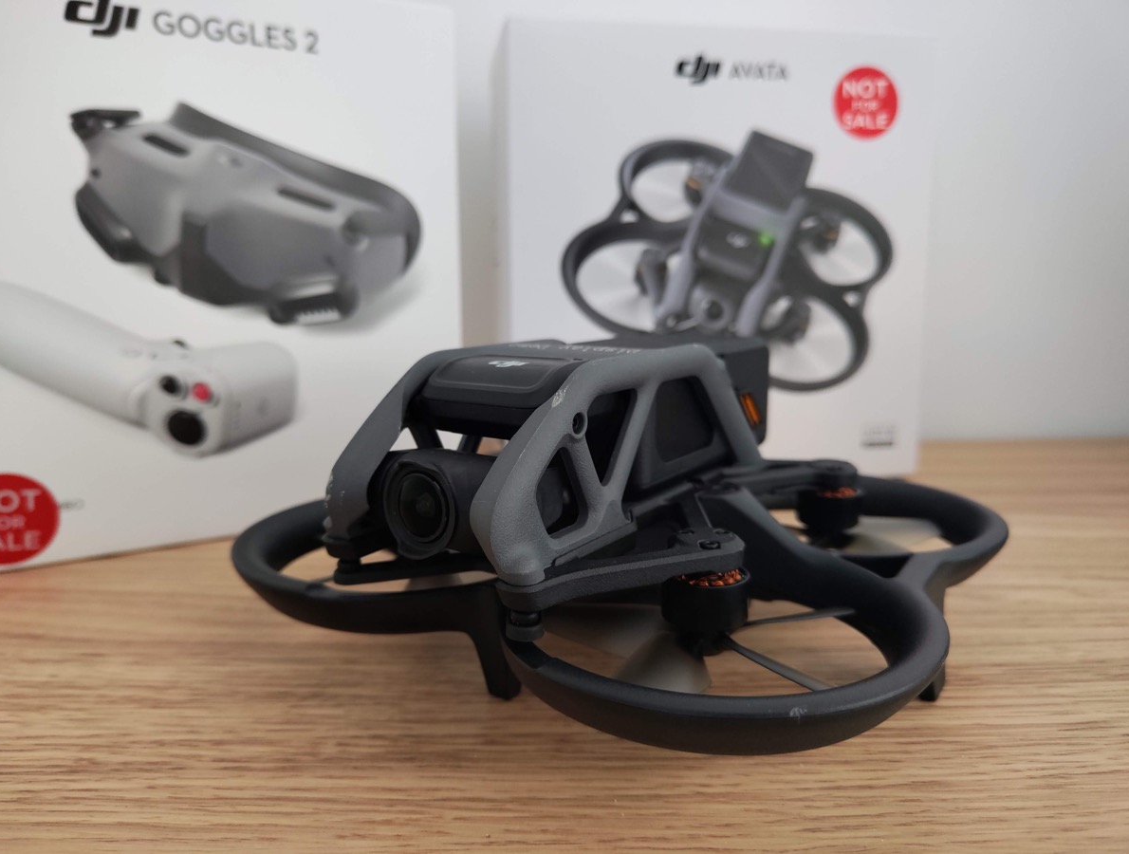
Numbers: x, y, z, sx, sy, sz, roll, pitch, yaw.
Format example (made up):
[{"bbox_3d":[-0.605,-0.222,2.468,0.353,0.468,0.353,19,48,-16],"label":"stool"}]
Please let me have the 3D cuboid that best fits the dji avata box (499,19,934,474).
[{"bbox_3d":[0.071,-0.084,0.421,0.207,0.213,0.087,-2,9,-9],"label":"dji avata box"}]

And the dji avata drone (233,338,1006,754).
[{"bbox_3d":[0.019,0.017,0.225,0.180,0.080,0.180,6,12,35],"label":"dji avata drone"}]

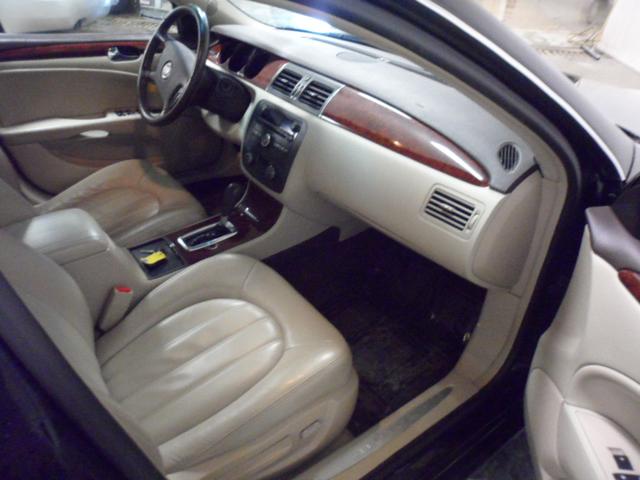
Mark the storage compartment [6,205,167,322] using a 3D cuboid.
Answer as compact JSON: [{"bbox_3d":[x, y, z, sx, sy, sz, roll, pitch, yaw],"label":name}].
[{"bbox_3d":[-0.602,0.081,1.170,0.340,0.220,0.235,-23,39,-30],"label":"storage compartment"}]

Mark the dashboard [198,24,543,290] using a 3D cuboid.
[{"bbox_3d":[0.051,-0.360,1.473,0.480,0.400,1.380,-23,39,-30],"label":"dashboard"}]

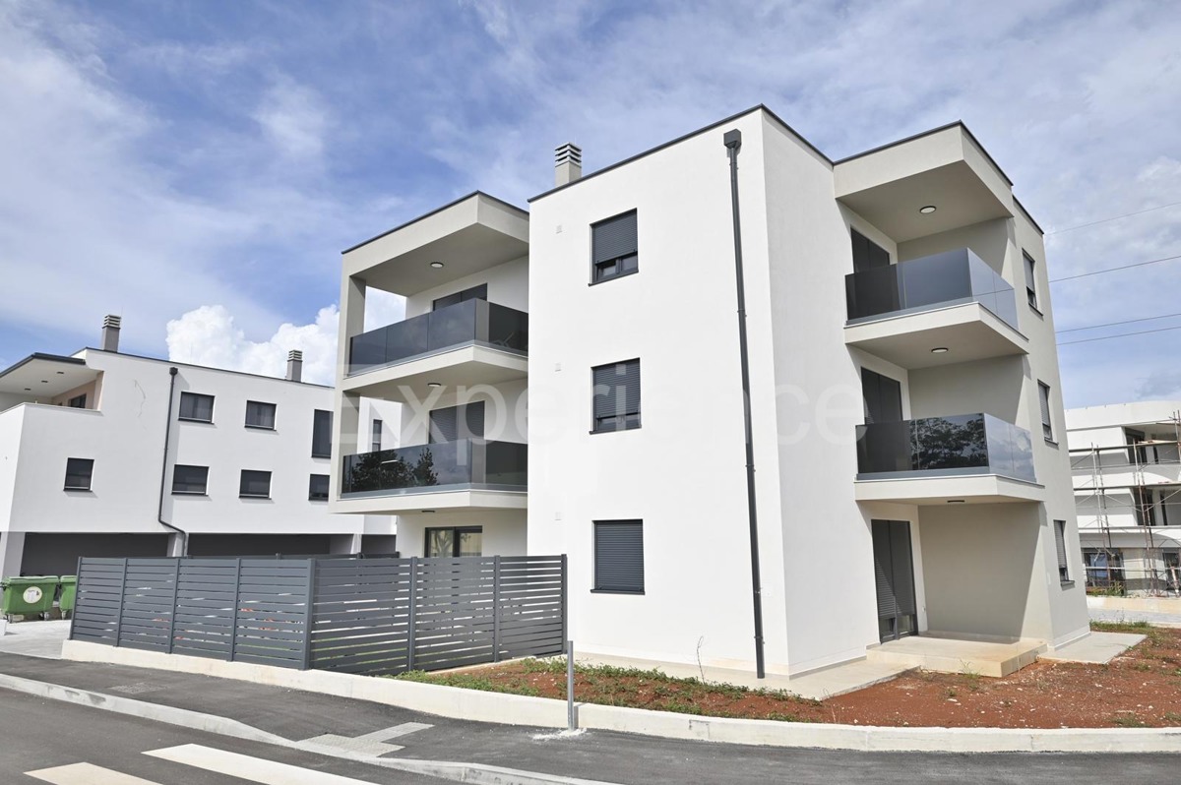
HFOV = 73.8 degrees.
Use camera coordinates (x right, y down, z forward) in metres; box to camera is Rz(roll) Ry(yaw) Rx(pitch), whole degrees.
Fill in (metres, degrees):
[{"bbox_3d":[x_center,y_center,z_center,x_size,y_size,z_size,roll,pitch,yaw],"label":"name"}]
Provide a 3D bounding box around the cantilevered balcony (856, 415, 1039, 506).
[{"bbox_3d":[6.852,1.375,14.967,2.394,1.387,3.306,-10,-14,40],"label":"cantilevered balcony"}]

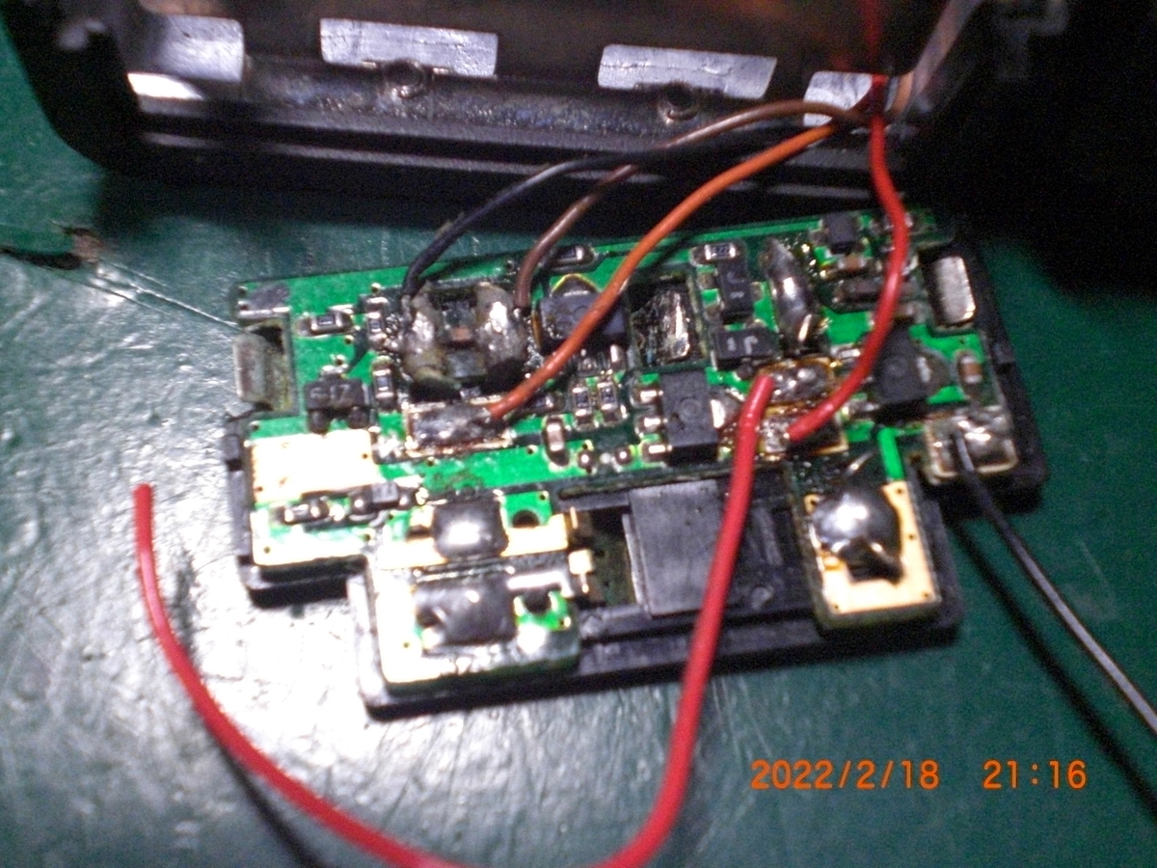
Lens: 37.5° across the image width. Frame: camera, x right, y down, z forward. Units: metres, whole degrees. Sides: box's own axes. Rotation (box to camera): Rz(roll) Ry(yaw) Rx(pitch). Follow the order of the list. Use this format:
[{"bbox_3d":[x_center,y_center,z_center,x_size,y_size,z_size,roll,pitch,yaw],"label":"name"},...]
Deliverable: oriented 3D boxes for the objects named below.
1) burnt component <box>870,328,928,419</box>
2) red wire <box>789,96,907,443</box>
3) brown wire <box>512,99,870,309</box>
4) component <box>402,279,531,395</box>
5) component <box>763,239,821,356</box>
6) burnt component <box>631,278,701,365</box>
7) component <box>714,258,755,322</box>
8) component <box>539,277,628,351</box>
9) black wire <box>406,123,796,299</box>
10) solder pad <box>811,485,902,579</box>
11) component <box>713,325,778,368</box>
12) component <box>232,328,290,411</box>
[{"bbox_3d":[0.017,-0.003,0.088,0.002,0.002,0.004,-7,63,-5],"label":"burnt component"},{"bbox_3d":[0.015,-0.009,0.090,0.004,0.004,0.022,15,63,6],"label":"red wire"},{"bbox_3d":[0.006,-0.014,0.091,0.023,0.003,0.004,-30,68,-16],"label":"brown wire"},{"bbox_3d":[-0.006,-0.005,0.088,0.006,0.002,0.005,-7,63,-5],"label":"component"},{"bbox_3d":[0.011,-0.007,0.090,0.002,0.002,0.006,-8,63,-6],"label":"component"},{"bbox_3d":[0.005,-0.006,0.091,0.003,0.001,0.004,-7,63,-5],"label":"burnt component"},{"bbox_3d":[0.008,-0.008,0.091,0.002,0.001,0.003,-7,63,-5],"label":"component"},{"bbox_3d":[0.000,-0.006,0.090,0.004,0.002,0.003,-7,63,-5],"label":"component"},{"bbox_3d":[0.001,-0.013,0.091,0.024,0.003,0.003,-24,66,-13],"label":"black wire"},{"bbox_3d":[0.014,0.005,0.084,0.004,0.001,0.004,-7,63,-5],"label":"solder pad"},{"bbox_3d":[0.009,-0.005,0.089,0.003,0.001,0.002,-7,63,-5],"label":"component"},{"bbox_3d":[-0.017,-0.003,0.089,0.003,0.001,0.004,-7,63,-5],"label":"component"}]

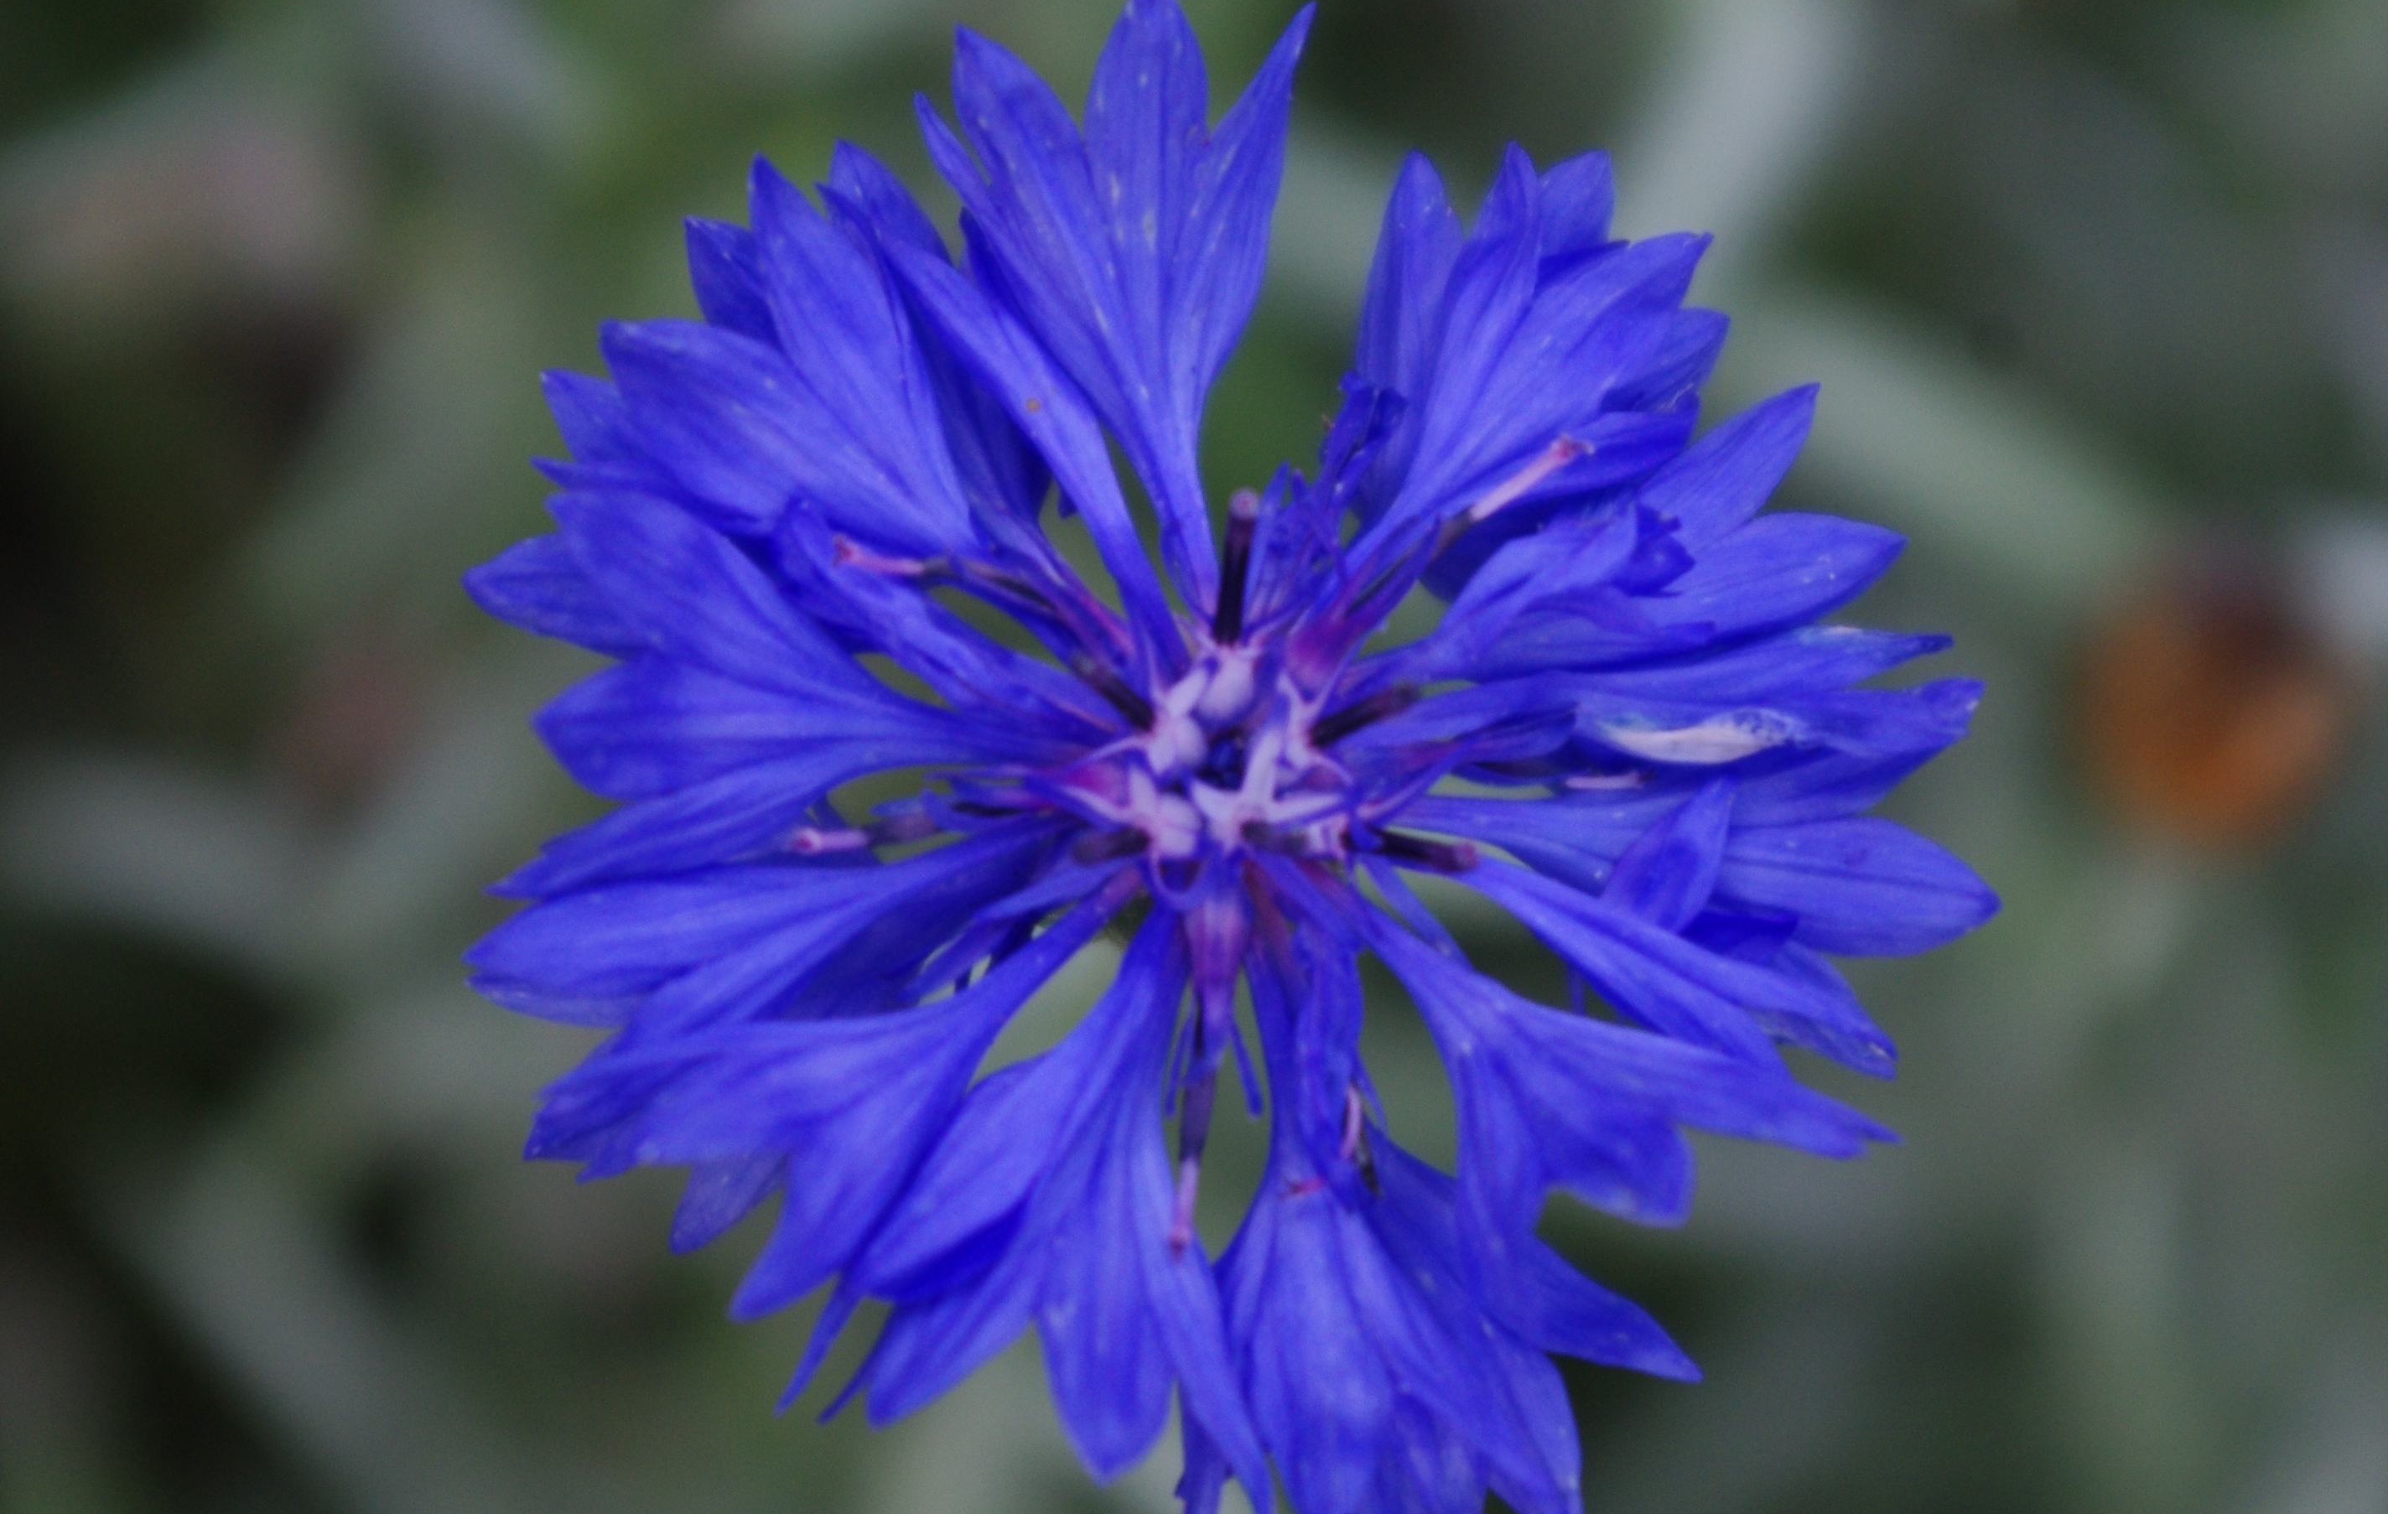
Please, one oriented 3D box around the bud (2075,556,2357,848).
[{"bbox_3d":[0.044,-0.002,0.350,0.012,0.013,0.012,0,55,0],"label":"bud"}]

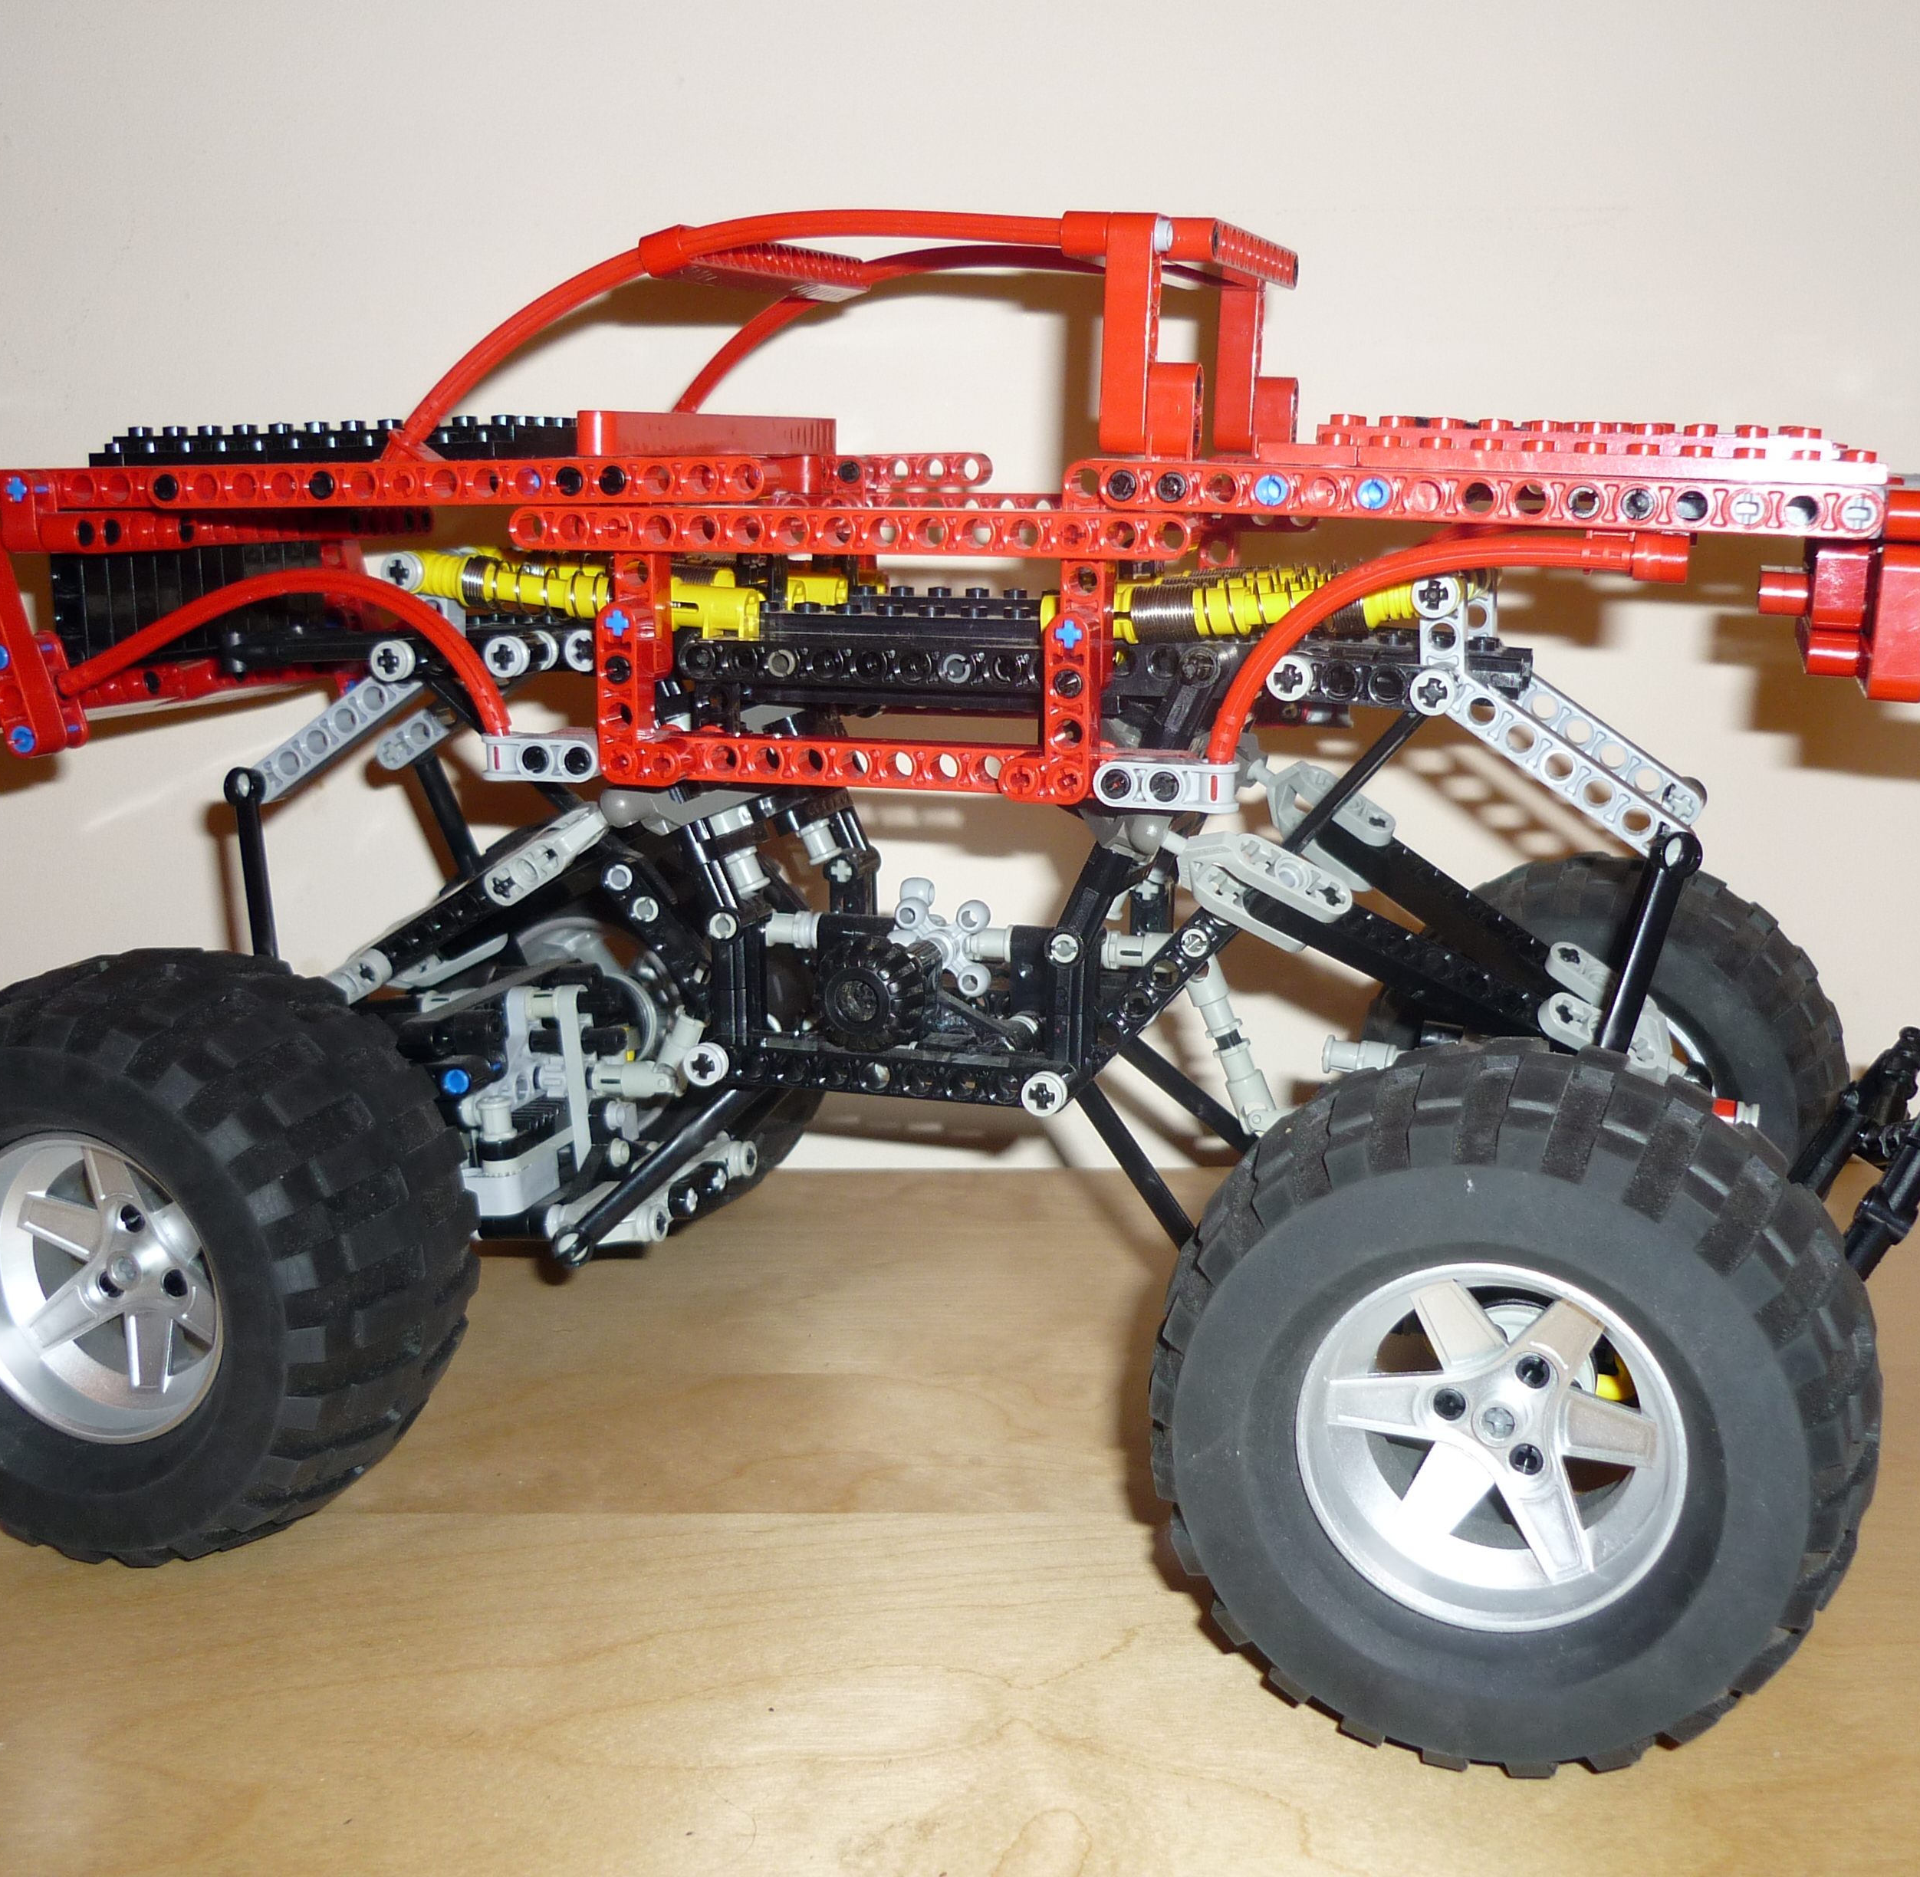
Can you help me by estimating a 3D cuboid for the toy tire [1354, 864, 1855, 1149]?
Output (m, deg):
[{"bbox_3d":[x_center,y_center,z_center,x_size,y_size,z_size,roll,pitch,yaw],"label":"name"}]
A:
[{"bbox_3d":[0.146,0.034,0.547,0.107,0.107,0.053,3,12,13],"label":"toy tire"}]

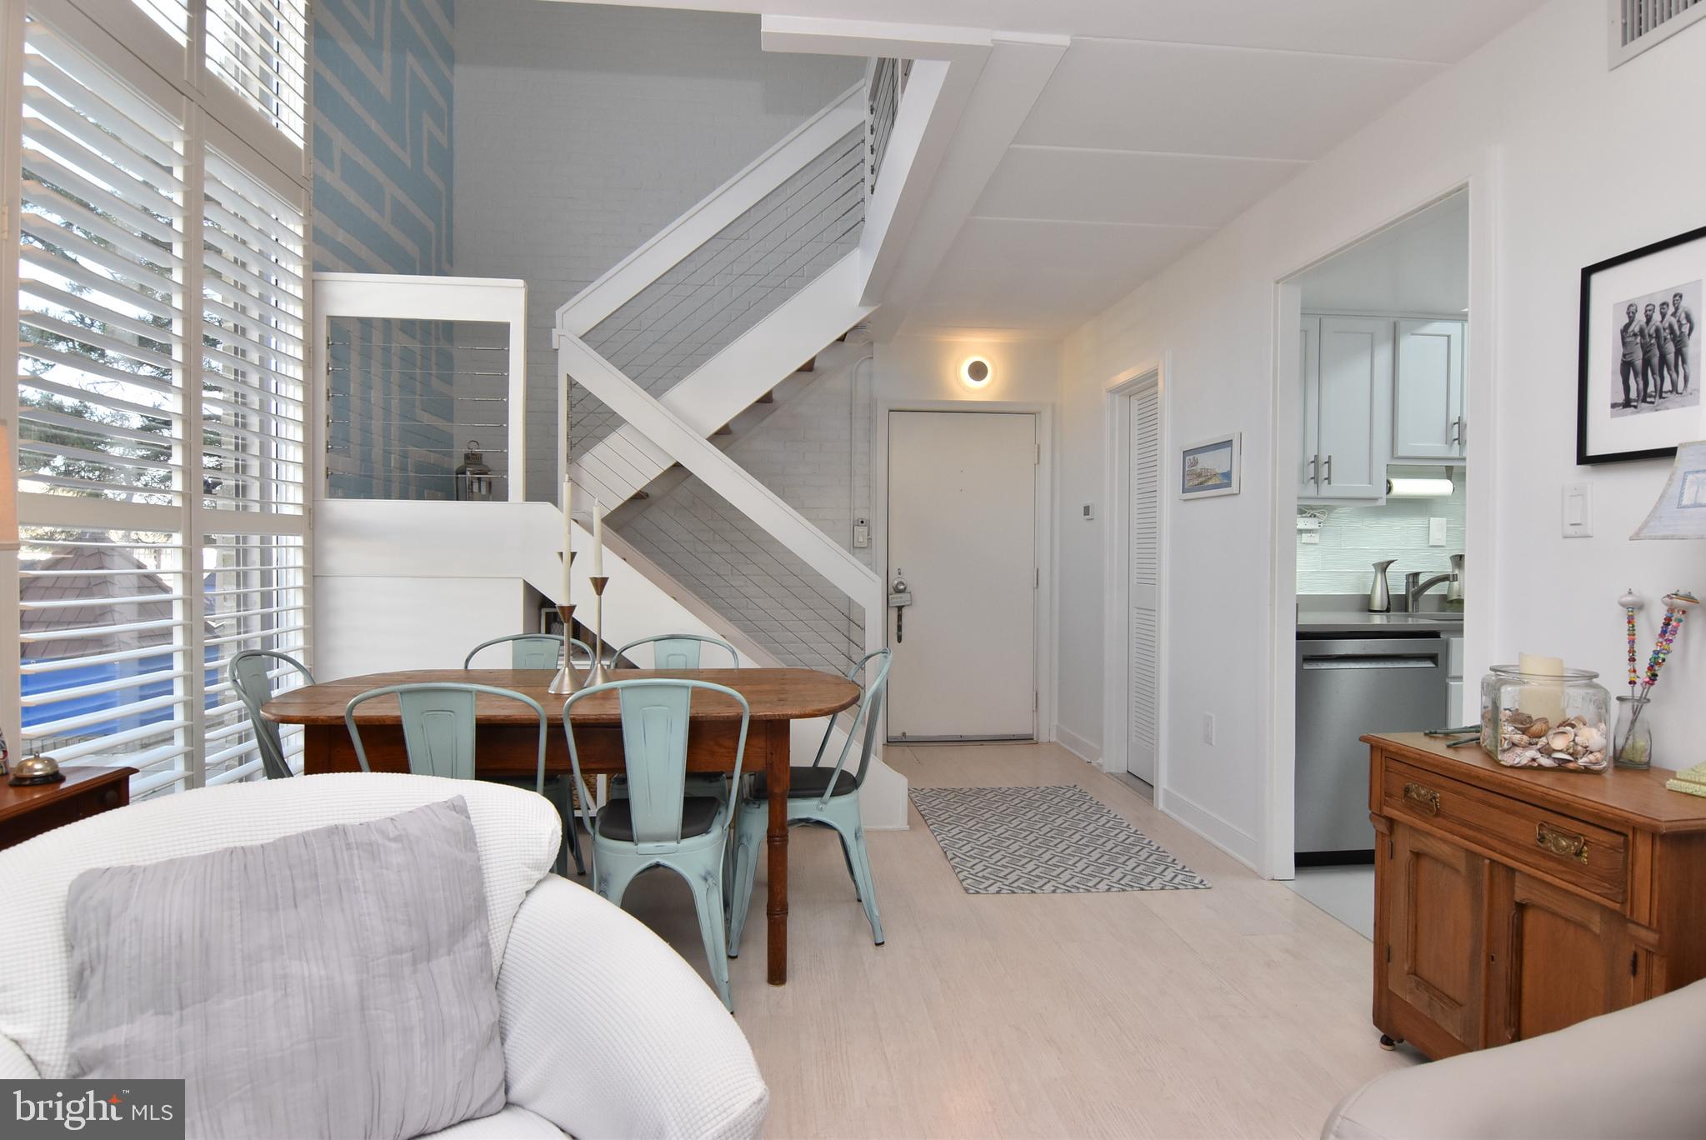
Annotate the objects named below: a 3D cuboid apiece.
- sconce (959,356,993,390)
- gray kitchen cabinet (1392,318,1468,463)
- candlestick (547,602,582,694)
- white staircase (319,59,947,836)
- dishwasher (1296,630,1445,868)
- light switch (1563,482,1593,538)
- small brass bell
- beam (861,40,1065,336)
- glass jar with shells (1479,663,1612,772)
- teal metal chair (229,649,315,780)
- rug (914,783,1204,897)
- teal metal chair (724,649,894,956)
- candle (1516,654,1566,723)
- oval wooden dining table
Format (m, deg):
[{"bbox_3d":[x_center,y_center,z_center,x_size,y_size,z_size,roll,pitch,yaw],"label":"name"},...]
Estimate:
[{"bbox_3d":[0.752,-1.201,5.181,0.209,0.209,0.083,0,1,-6],"label":"sconce"},{"bbox_3d":[2.488,-0.737,3.686,0.620,0.600,0.330,0,1,-6],"label":"gray kitchen cabinet"},{"bbox_3d":[-0.866,0.235,2.562,0.103,0.258,0.103,0,1,-6],"label":"candlestick"},{"bbox_3d":[-1.014,-0.771,4.279,2.410,3.700,1.660,0,1,-6],"label":"white staircase"},{"bbox_3d":[1.877,0.665,3.435,0.600,0.856,0.598,0,1,-6],"label":"dishwasher"},{"bbox_3d":[1.616,-0.134,1.909,0.010,0.125,0.075,0,1,-6],"label":"light switch"},{"bbox_3d":[-1.701,0.410,1.780,0.086,0.063,0.086,0,1,-6],"label":"small brass bell"},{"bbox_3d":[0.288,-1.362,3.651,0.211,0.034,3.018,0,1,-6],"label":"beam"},{"bbox_3d":[1.457,0.305,1.805,0.190,0.183,0.210,1,1,28],"label":"glass jar with shells"},{"bbox_3d":[-1.592,0.672,2.645,0.500,0.855,0.450,0,1,-6],"label":"teal metal chair"},{"bbox_3d":[0.766,1.097,3.619,0.867,0.010,1.365,0,1,-4],"label":"rug"},{"bbox_3d":[-0.138,0.677,2.645,0.478,0.847,0.431,0,1,-8],"label":"teal metal chair"},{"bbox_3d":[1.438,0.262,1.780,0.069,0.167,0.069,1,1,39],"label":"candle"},{"bbox_3d":[-0.826,0.735,2.622,1.690,0.740,0.920,0,1,-5],"label":"oval wooden dining table"}]

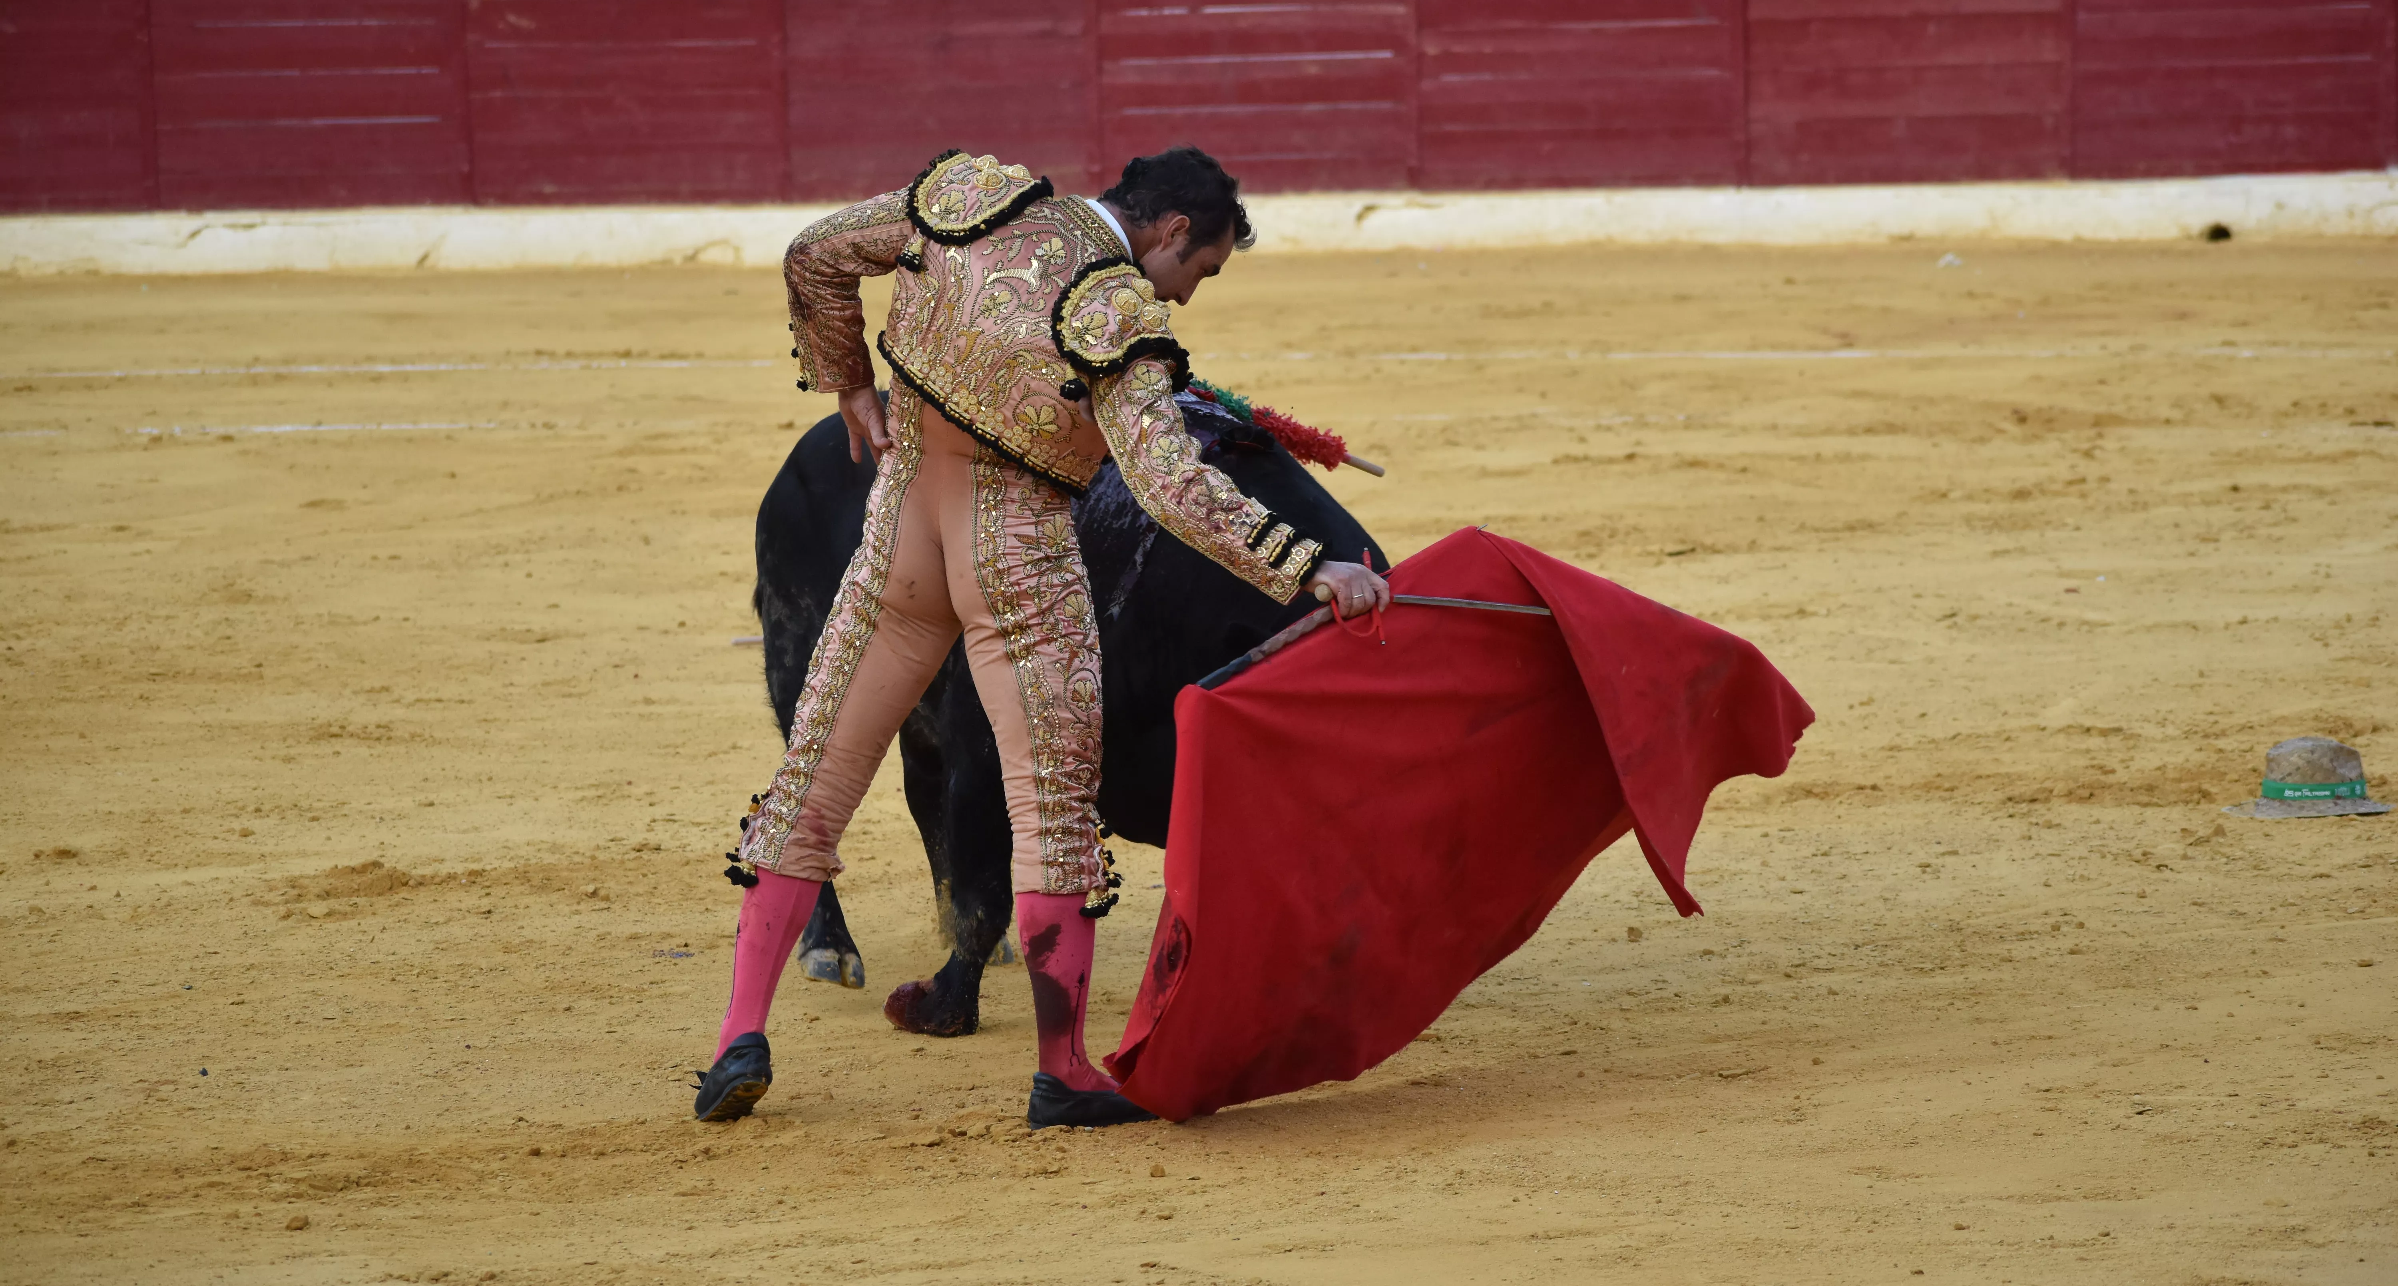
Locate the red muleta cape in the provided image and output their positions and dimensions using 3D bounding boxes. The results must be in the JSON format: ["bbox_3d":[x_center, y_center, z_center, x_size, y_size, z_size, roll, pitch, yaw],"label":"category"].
[{"bbox_3d":[0.405,0.275,17.500,1.030,0.920,0.500,-2,5,-15],"label":"red muleta cape"}]

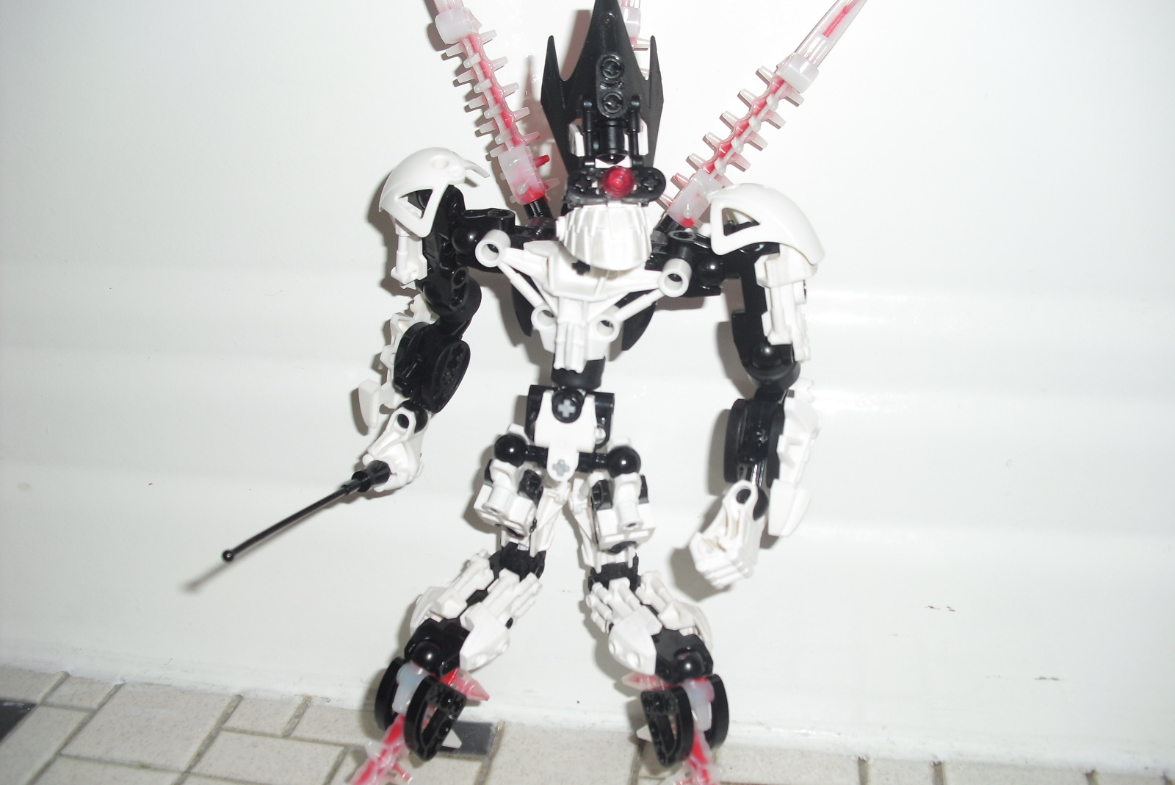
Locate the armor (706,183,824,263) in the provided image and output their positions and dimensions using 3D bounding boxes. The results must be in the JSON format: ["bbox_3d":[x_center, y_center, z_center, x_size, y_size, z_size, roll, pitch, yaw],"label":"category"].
[{"bbox_3d":[0.047,-0.045,0.321,0.030,0.018,0.022,4,22,9],"label":"armor"}]

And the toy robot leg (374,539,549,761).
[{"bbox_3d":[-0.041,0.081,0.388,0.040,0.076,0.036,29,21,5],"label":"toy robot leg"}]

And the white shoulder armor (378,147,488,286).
[{"bbox_3d":[-0.042,-0.049,0.340,0.025,0.034,0.024,9,24,21],"label":"white shoulder armor"}]

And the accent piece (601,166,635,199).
[{"bbox_3d":[0.007,-0.049,0.284,0.008,0.008,0.005,-1,6,-7],"label":"accent piece"}]

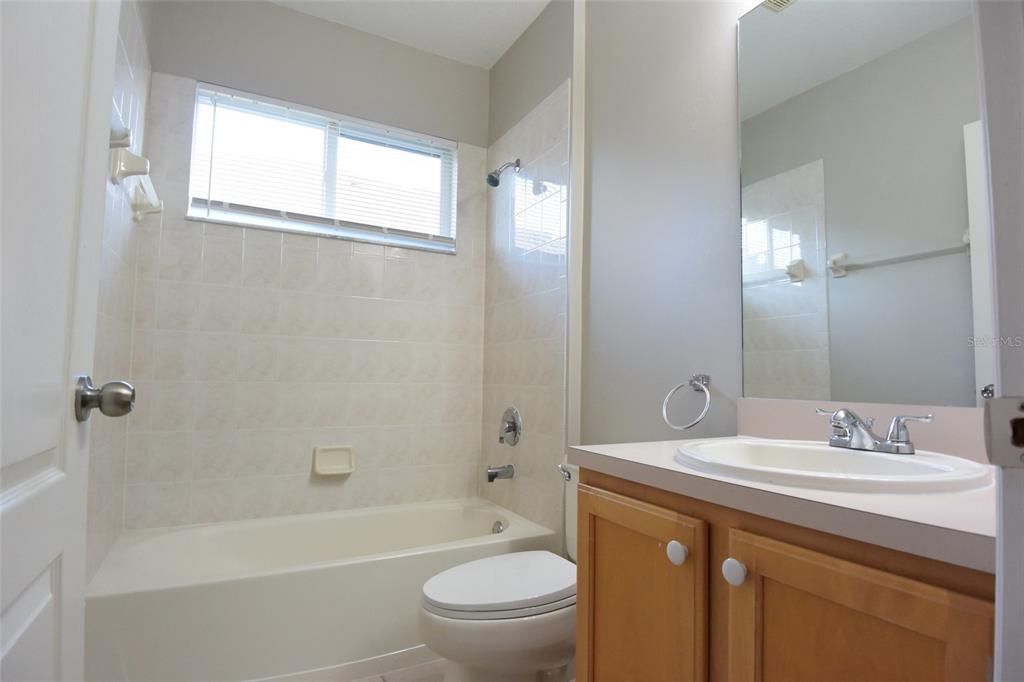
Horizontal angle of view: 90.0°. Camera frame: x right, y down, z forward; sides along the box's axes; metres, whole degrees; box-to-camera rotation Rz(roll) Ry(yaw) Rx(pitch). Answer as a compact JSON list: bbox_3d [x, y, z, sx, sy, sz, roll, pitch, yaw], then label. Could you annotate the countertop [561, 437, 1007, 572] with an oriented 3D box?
[{"bbox_3d":[0.548,0.243,0.914,0.560,0.042,0.750,3,-5,-28],"label":"countertop"}]

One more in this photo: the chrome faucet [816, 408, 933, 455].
[{"bbox_3d":[0.658,0.168,0.982,0.160,0.086,0.210,3,-5,-28],"label":"chrome faucet"}]

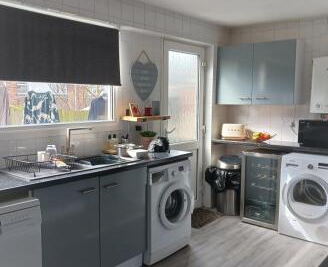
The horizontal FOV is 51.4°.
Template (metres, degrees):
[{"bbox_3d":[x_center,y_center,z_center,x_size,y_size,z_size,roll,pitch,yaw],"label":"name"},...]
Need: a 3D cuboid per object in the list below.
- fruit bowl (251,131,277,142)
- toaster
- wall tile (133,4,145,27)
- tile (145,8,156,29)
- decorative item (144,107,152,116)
[{"bbox_3d":[1.224,0.051,4.212,0.325,0.135,0.320,0,5,0],"label":"fruit bowl"},{"bbox_3d":[0.951,-0.017,4.546,0.280,0.206,0.180,5,7,40],"label":"toaster"},{"bbox_3d":[-0.237,-1.124,3.242,0.011,0.172,0.153,5,8,41],"label":"wall tile"},{"bbox_3d":[-0.132,-1.134,3.363,0.011,0.176,0.170,5,8,41],"label":"tile"},{"bbox_3d":[-0.158,-0.219,3.533,0.050,0.083,0.065,5,7,40],"label":"decorative item"}]

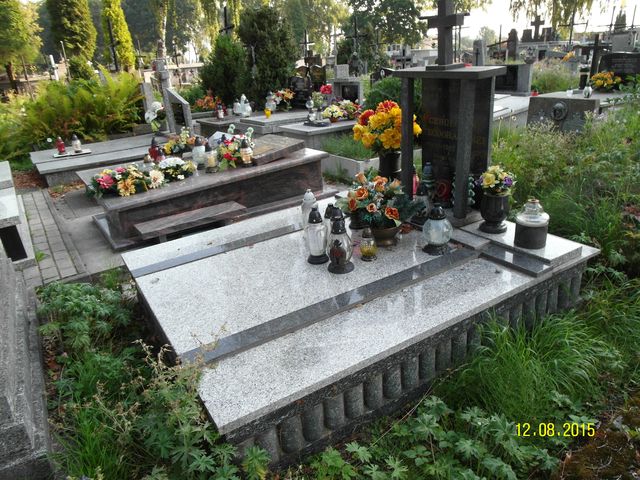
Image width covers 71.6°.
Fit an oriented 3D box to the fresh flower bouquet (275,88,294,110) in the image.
[{"bbox_3d":[-0.680,-2.693,8.500,0.380,0.410,0.320,-5,22,-3],"label":"fresh flower bouquet"}]

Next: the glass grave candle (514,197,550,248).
[{"bbox_3d":[1.101,-0.089,2.300,0.160,0.238,0.160,7,25,25],"label":"glass grave candle"}]

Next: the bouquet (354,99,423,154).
[{"bbox_3d":[0.481,-0.819,3.182,0.490,0.367,0.449,0,23,9],"label":"bouquet"}]

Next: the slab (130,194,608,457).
[{"bbox_3d":[0.132,0.171,2.446,1.990,0.335,1.610,-17,26,-28],"label":"slab"}]

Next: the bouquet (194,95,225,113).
[{"bbox_3d":[-2.223,-2.695,8.800,0.680,0.380,0.500,-18,26,-30],"label":"bouquet"}]

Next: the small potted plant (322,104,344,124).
[{"bbox_3d":[0.199,-1.870,6.554,0.316,0.255,0.306,-3,22,3],"label":"small potted plant"}]

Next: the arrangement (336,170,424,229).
[{"bbox_3d":[0.377,-0.244,2.740,0.490,0.330,0.390,-1,22,8],"label":"arrangement"}]

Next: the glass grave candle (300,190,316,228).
[{"bbox_3d":[-0.076,-0.194,2.721,0.100,0.265,0.100,-4,23,2],"label":"glass grave candle"}]

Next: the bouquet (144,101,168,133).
[{"bbox_3d":[-2.774,-2.071,7.477,0.326,0.469,0.275,-11,23,-17],"label":"bouquet"}]

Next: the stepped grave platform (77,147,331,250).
[{"bbox_3d":[-1.187,-0.621,4.532,2.130,0.380,1.680,-18,26,-30],"label":"stepped grave platform"}]

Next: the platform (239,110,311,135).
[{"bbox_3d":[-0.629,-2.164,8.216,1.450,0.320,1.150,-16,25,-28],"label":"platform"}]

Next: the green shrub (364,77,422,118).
[{"bbox_3d":[1.292,-2.390,7.800,1.020,0.900,1.000,0,22,10],"label":"green shrub"}]

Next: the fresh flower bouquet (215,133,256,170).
[{"bbox_3d":[-0.851,-0.892,4.470,0.370,0.350,0.310,-8,22,-9],"label":"fresh flower bouquet"}]

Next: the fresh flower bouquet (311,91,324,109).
[{"bbox_3d":[-0.054,-2.230,7.208,0.240,0.340,0.240,-18,26,-30],"label":"fresh flower bouquet"}]

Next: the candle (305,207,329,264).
[{"bbox_3d":[-0.023,-0.033,2.525,0.130,0.326,0.130,-4,22,0],"label":"candle"}]

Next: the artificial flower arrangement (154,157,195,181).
[{"bbox_3d":[-1.204,-0.589,3.723,0.326,0.184,0.265,-11,23,-16],"label":"artificial flower arrangement"}]

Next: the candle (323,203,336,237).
[{"bbox_3d":[0.071,-0.067,2.466,0.117,0.286,0.117,-3,22,2],"label":"candle"}]

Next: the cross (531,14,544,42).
[{"bbox_3d":[6.395,-6.248,13.046,0.133,0.796,0.428,-17,25,-28],"label":"cross"}]

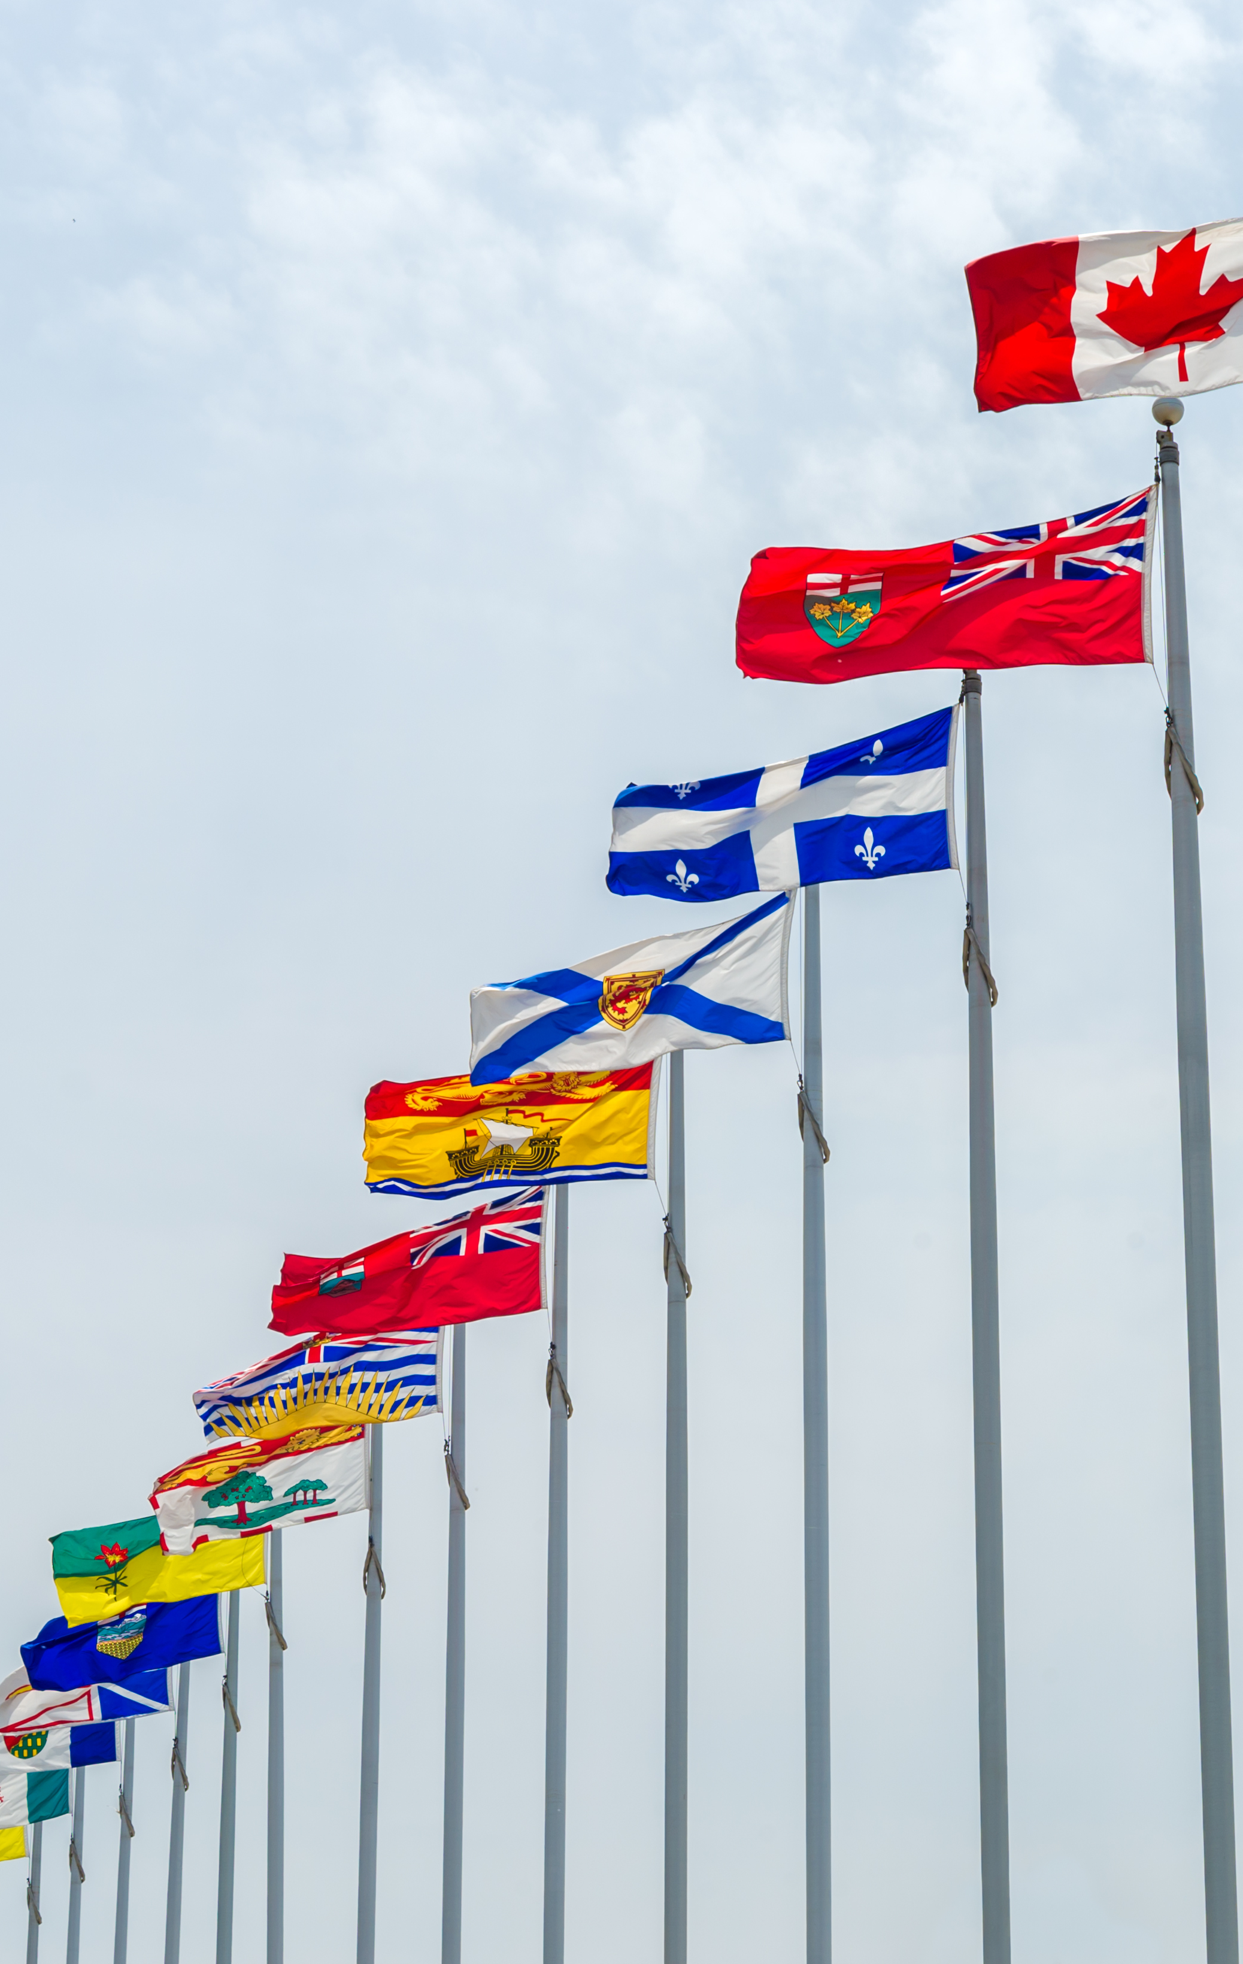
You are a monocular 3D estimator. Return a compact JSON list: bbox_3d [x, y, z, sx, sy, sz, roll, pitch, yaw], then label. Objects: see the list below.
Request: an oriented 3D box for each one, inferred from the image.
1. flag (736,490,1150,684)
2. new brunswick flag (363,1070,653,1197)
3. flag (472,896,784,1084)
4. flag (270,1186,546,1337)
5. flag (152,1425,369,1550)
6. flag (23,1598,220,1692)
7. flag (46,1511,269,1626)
[{"bbox_3d":[1.491,-1.833,21.351,1.840,0.960,0.320,0,-20,0],"label":"flag"},{"bbox_3d":[-0.687,0.858,28.474,1.783,0.970,0.330,-2,-21,-1],"label":"new brunswick flag"},{"bbox_3d":[0.059,0.047,26.239,1.800,1.050,0.340,0,-20,0],"label":"flag"},{"bbox_3d":[-1.426,1.860,30.846,1.848,0.990,0.330,-5,-21,-2],"label":"flag"},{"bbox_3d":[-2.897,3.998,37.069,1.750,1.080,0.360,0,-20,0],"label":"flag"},{"bbox_3d":[-4.393,5.631,40.425,1.764,1.030,0.330,-8,-21,-3],"label":"flag"},{"bbox_3d":[-3.830,4.727,38.015,1.782,1.050,0.330,-8,-21,-3],"label":"flag"}]

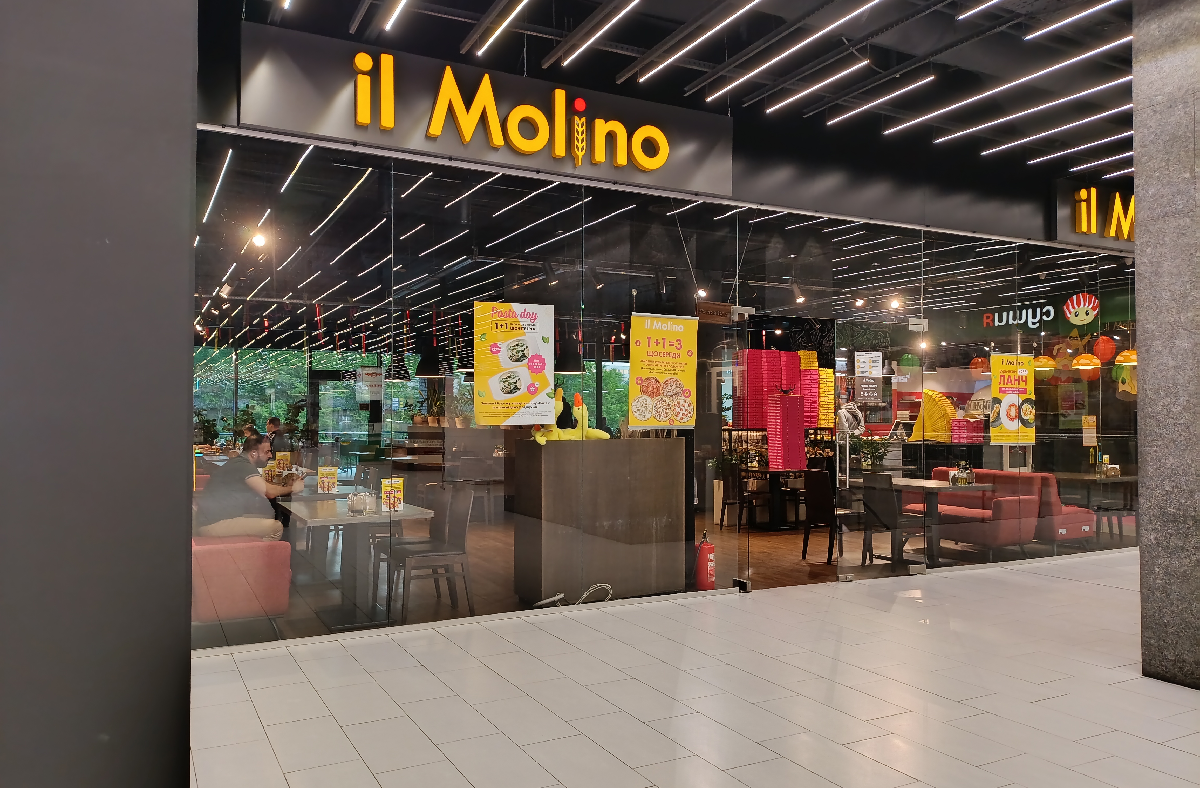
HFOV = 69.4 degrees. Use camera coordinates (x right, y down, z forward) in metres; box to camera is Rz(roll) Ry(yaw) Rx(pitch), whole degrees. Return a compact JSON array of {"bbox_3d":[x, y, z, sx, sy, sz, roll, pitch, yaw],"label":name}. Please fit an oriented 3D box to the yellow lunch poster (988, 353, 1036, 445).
[{"bbox_3d":[3.916,0.049,8.220,0.600,0.860,0.020,1,-2,-27],"label":"yellow lunch poster"}]

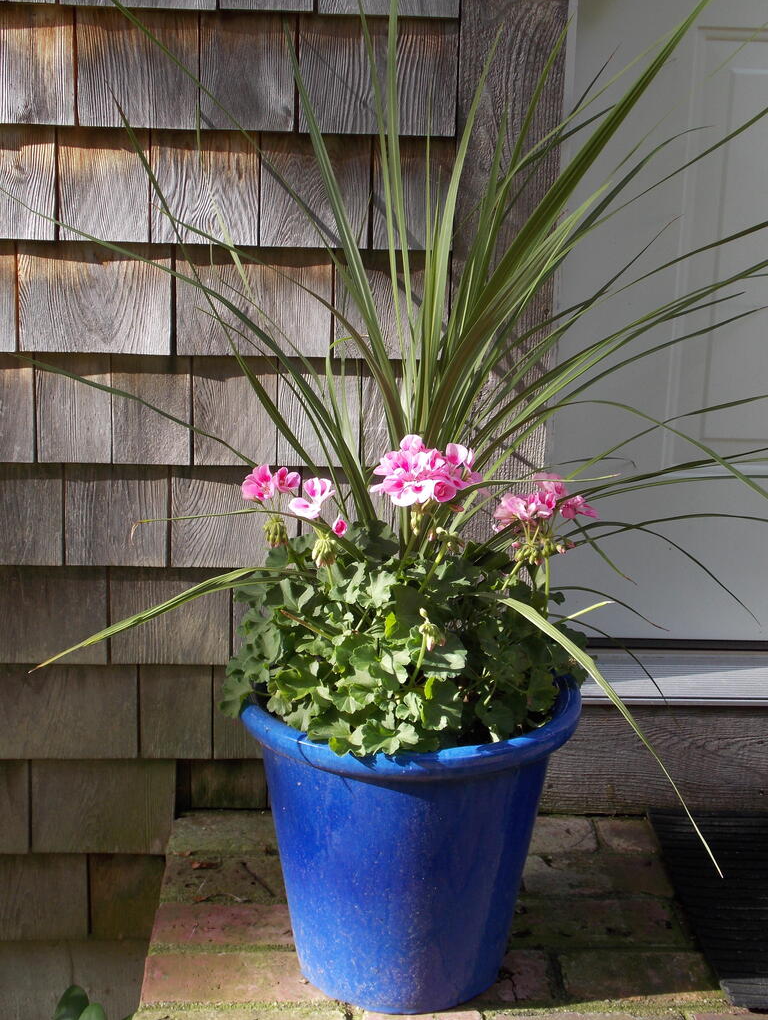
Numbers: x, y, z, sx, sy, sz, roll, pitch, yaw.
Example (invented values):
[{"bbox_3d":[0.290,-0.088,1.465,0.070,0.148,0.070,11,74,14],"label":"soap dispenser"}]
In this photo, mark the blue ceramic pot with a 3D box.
[{"bbox_3d":[0.023,0.318,1.395,0.338,0.302,0.338,1,14,-3],"label":"blue ceramic pot"}]

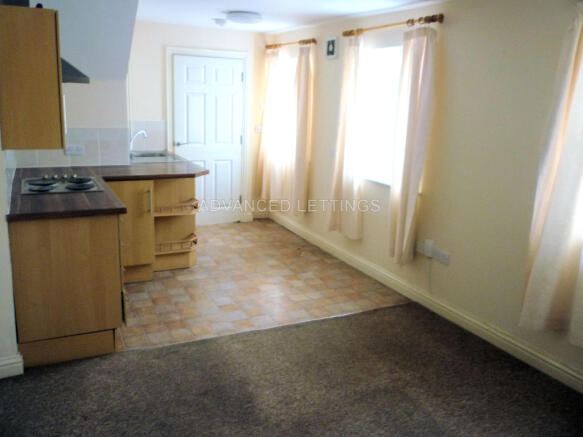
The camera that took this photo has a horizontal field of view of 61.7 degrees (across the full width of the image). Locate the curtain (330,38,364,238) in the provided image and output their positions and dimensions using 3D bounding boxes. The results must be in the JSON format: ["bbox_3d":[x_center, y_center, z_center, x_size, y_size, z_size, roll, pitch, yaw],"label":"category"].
[{"bbox_3d":[0.574,-0.717,4.531,0.120,1.840,0.460,-4,15,-27],"label":"curtain"}]

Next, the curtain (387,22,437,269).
[{"bbox_3d":[0.916,-0.532,3.760,0.110,1.790,0.340,-5,16,-27],"label":"curtain"}]

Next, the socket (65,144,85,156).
[{"bbox_3d":[-1.853,-0.578,4.193,0.146,0.086,0.015,-5,16,-27],"label":"socket"}]

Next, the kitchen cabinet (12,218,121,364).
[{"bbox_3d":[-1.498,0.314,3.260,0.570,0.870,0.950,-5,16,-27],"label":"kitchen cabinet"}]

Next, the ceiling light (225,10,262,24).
[{"bbox_3d":[-0.430,-1.813,4.430,0.335,0.078,0.335,2,14,-1],"label":"ceiling light"}]

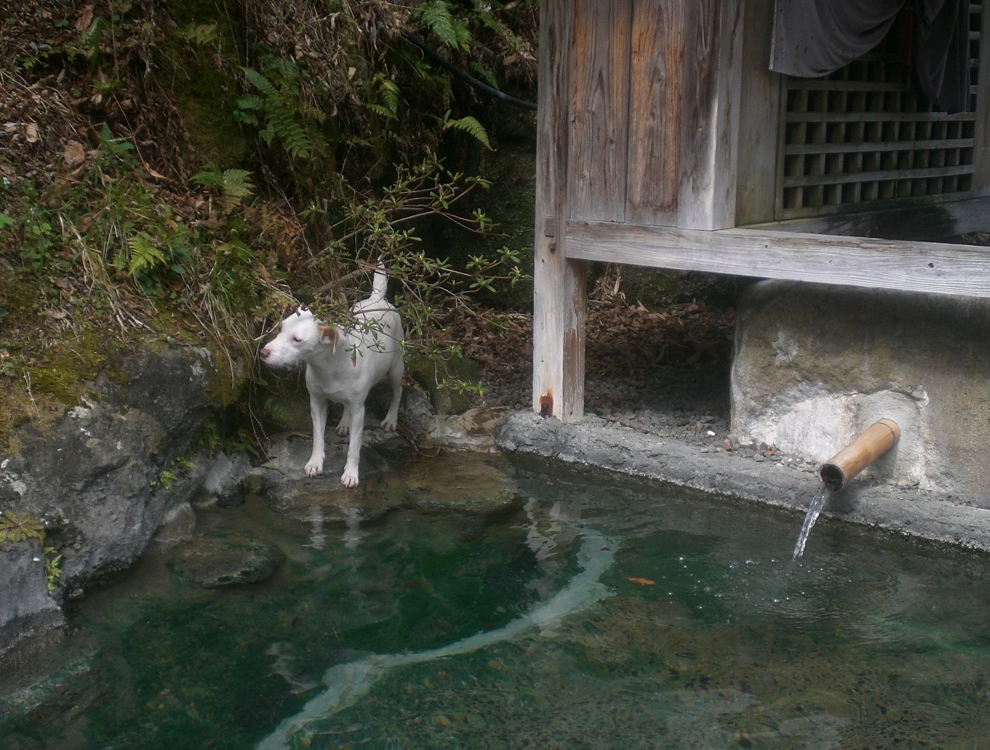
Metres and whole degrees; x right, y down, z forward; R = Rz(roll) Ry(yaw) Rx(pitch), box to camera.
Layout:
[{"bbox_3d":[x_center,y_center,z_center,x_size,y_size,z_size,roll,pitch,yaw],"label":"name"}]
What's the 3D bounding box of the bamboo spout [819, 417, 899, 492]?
[{"bbox_3d":[0.877,0.190,3.519,0.069,0.069,0.318,9,24,38],"label":"bamboo spout"}]

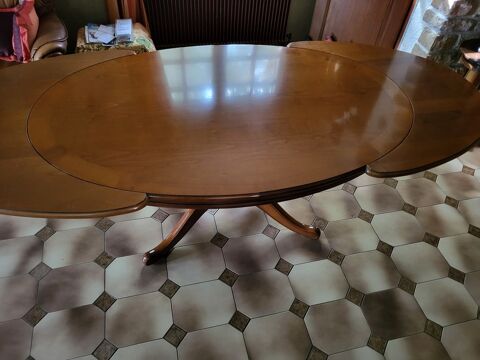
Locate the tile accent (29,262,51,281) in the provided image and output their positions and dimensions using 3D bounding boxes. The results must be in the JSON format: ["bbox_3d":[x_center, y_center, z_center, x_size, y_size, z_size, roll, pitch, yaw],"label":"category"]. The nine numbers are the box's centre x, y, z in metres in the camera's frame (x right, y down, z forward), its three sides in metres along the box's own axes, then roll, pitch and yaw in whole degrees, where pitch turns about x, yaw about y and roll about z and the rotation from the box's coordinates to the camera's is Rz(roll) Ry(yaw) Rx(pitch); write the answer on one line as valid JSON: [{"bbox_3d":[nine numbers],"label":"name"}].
[{"bbox_3d":[-0.943,0.437,1.712,0.070,0.010,0.070,26,50,18],"label":"tile accent"}]

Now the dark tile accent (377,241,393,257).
[{"bbox_3d":[0.802,0.379,1.998,0.070,0.010,0.070,26,50,18],"label":"dark tile accent"}]

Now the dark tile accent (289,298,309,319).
[{"bbox_3d":[0.290,0.626,1.755,0.073,0.010,0.073,26,50,18],"label":"dark tile accent"}]

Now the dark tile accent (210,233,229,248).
[{"bbox_3d":[-0.112,0.335,1.987,0.073,0.010,0.073,26,50,18],"label":"dark tile accent"}]

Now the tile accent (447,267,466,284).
[{"bbox_3d":[1.116,0.494,1.856,0.070,0.010,0.070,26,50,18],"label":"tile accent"}]

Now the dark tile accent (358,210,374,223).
[{"bbox_3d":[0.731,0.214,2.079,0.070,0.010,0.070,26,50,18],"label":"dark tile accent"}]

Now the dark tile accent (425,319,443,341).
[{"bbox_3d":[0.912,0.706,1.699,0.070,0.010,0.070,26,50,18],"label":"dark tile accent"}]

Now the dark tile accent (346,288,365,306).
[{"bbox_3d":[0.582,0.589,1.818,0.073,0.010,0.073,26,50,18],"label":"dark tile accent"}]

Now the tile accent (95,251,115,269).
[{"bbox_3d":[-0.696,0.413,1.857,0.073,0.010,0.073,26,50,18],"label":"tile accent"}]

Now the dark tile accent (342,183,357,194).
[{"bbox_3d":[0.679,0.058,2.220,0.070,0.010,0.070,26,50,18],"label":"dark tile accent"}]

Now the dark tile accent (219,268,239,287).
[{"bbox_3d":[-0.054,0.500,1.839,0.073,0.010,0.073,26,50,18],"label":"dark tile accent"}]

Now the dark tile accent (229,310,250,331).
[{"bbox_3d":[-0.002,0.665,1.690,0.073,0.010,0.073,26,50,18],"label":"dark tile accent"}]

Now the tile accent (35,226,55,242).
[{"bbox_3d":[-1.044,0.288,1.939,0.073,0.010,0.073,26,50,18],"label":"tile accent"}]

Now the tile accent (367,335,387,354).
[{"bbox_3d":[0.626,0.740,1.640,0.070,0.010,0.070,26,50,18],"label":"tile accent"}]

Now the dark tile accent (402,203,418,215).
[{"bbox_3d":[1.010,0.177,2.140,0.070,0.010,0.070,26,50,18],"label":"dark tile accent"}]

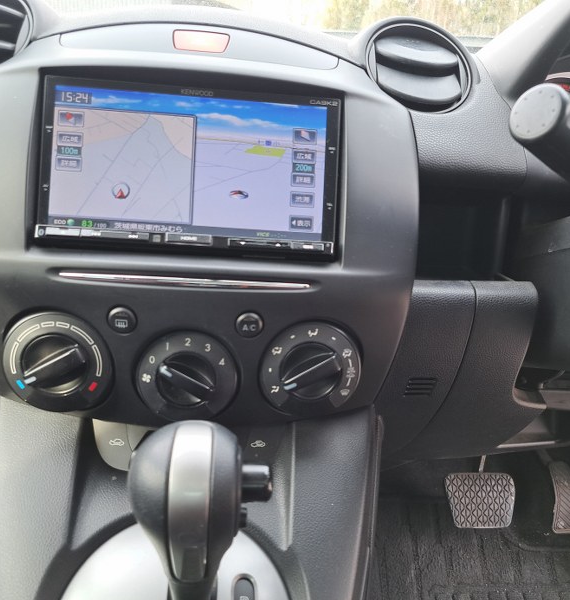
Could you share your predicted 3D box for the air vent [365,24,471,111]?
[{"bbox_3d":[0.088,-0.152,0.379,0.073,0.073,0.035,1,-18,-10],"label":"air vent"}]

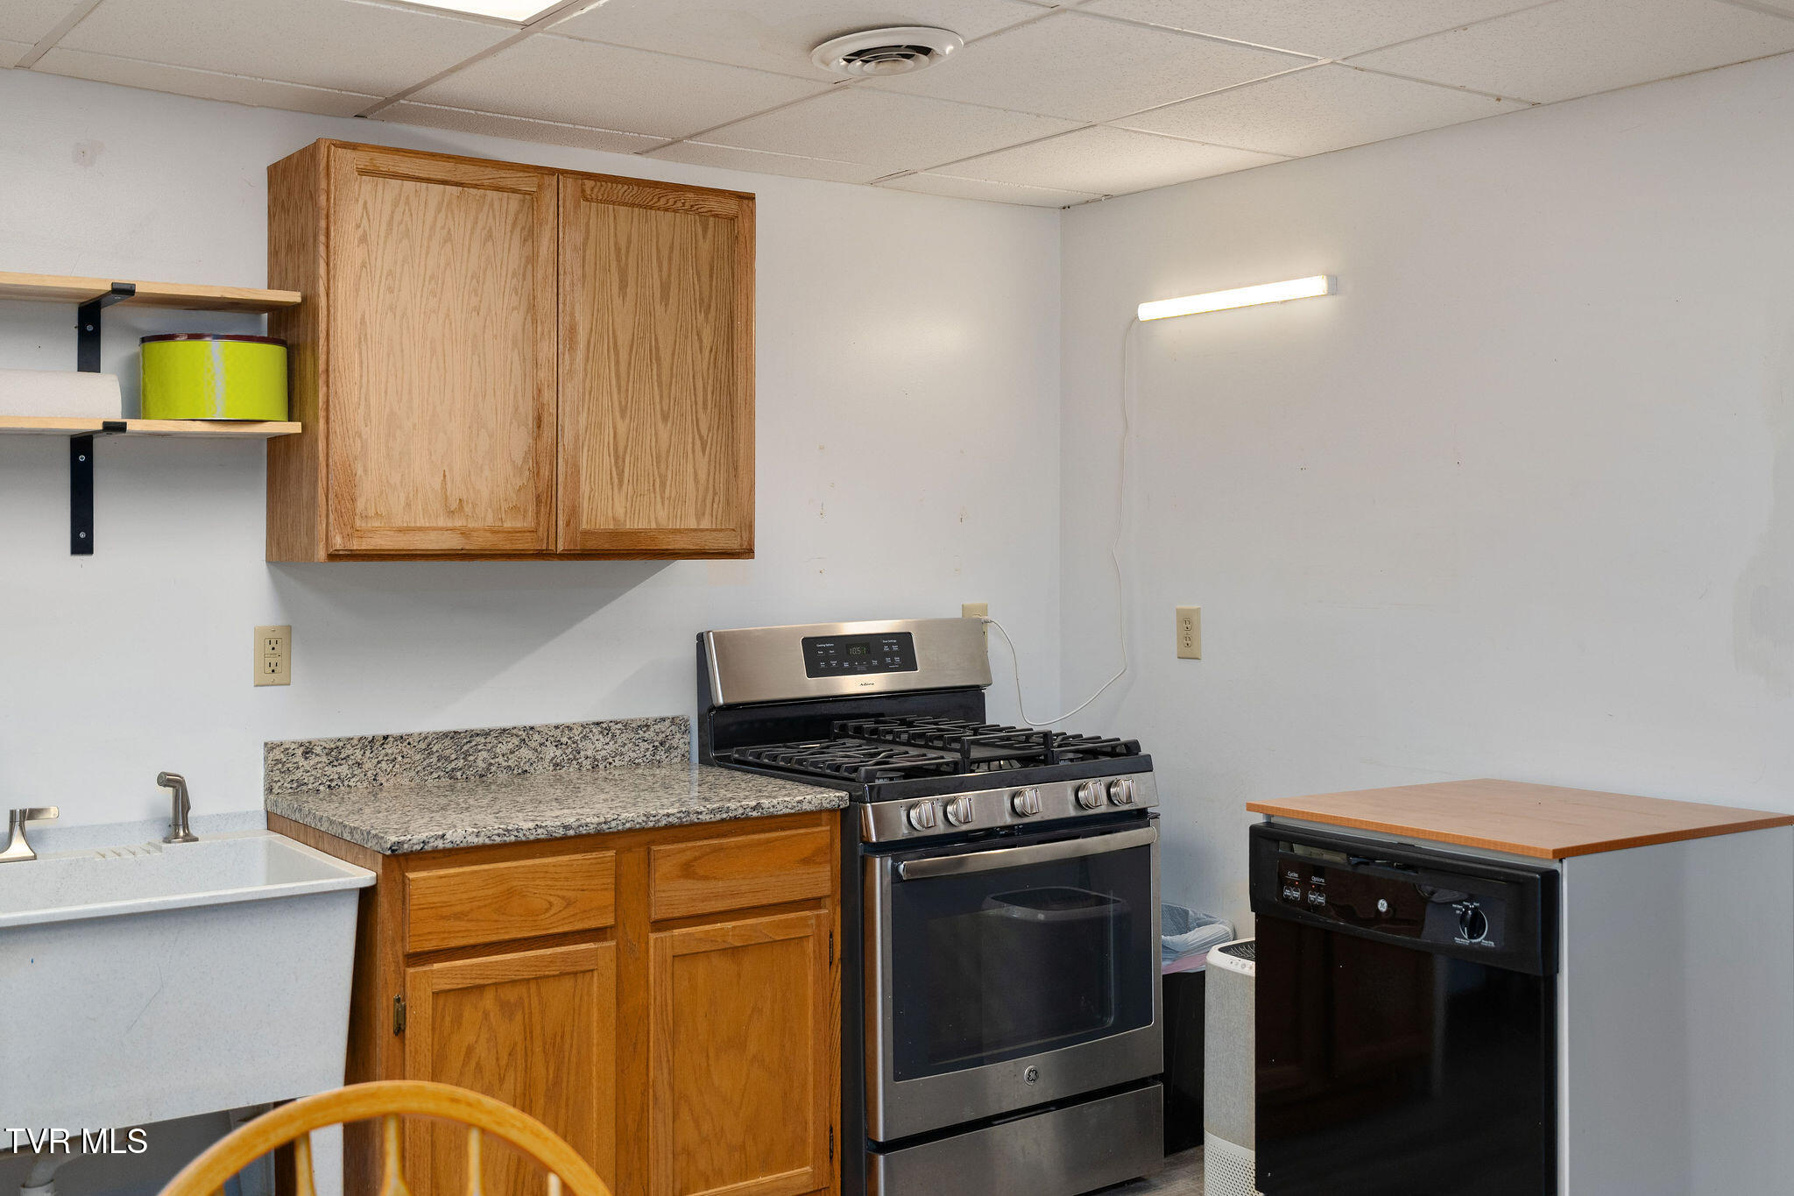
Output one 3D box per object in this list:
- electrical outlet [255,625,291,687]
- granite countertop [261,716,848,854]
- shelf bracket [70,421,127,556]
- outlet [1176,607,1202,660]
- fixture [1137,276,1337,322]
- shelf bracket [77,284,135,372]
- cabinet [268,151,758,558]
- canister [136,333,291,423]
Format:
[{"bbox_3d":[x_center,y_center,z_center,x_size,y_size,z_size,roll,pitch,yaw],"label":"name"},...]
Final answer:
[{"bbox_3d":[-1.217,0.114,3.405,0.071,0.116,0.007,-2,3,-36],"label":"electrical outlet"},{"bbox_3d":[-0.668,0.346,3.418,0.926,0.131,0.651,-2,3,-36],"label":"granite countertop"},{"bbox_3d":[-1.417,-0.189,3.094,0.038,0.228,0.253,-2,3,-36],"label":"shelf bracket"},{"bbox_3d":[0.708,0.087,4.231,0.006,0.126,0.079,-2,3,-36],"label":"outlet"},{"bbox_3d":[0.783,-0.695,4.066,0.034,0.040,0.585,-2,3,-36],"label":"fixture"},{"bbox_3d":[-1.402,-0.425,3.094,0.038,0.228,0.253,-2,3,-36],"label":"shelf bracket"},{"bbox_3d":[-0.755,-0.459,3.517,0.916,0.759,0.329,-2,3,-36],"label":"cabinet"},{"bbox_3d":[-1.249,-0.396,3.199,0.248,0.146,0.248,-2,3,-36],"label":"canister"}]

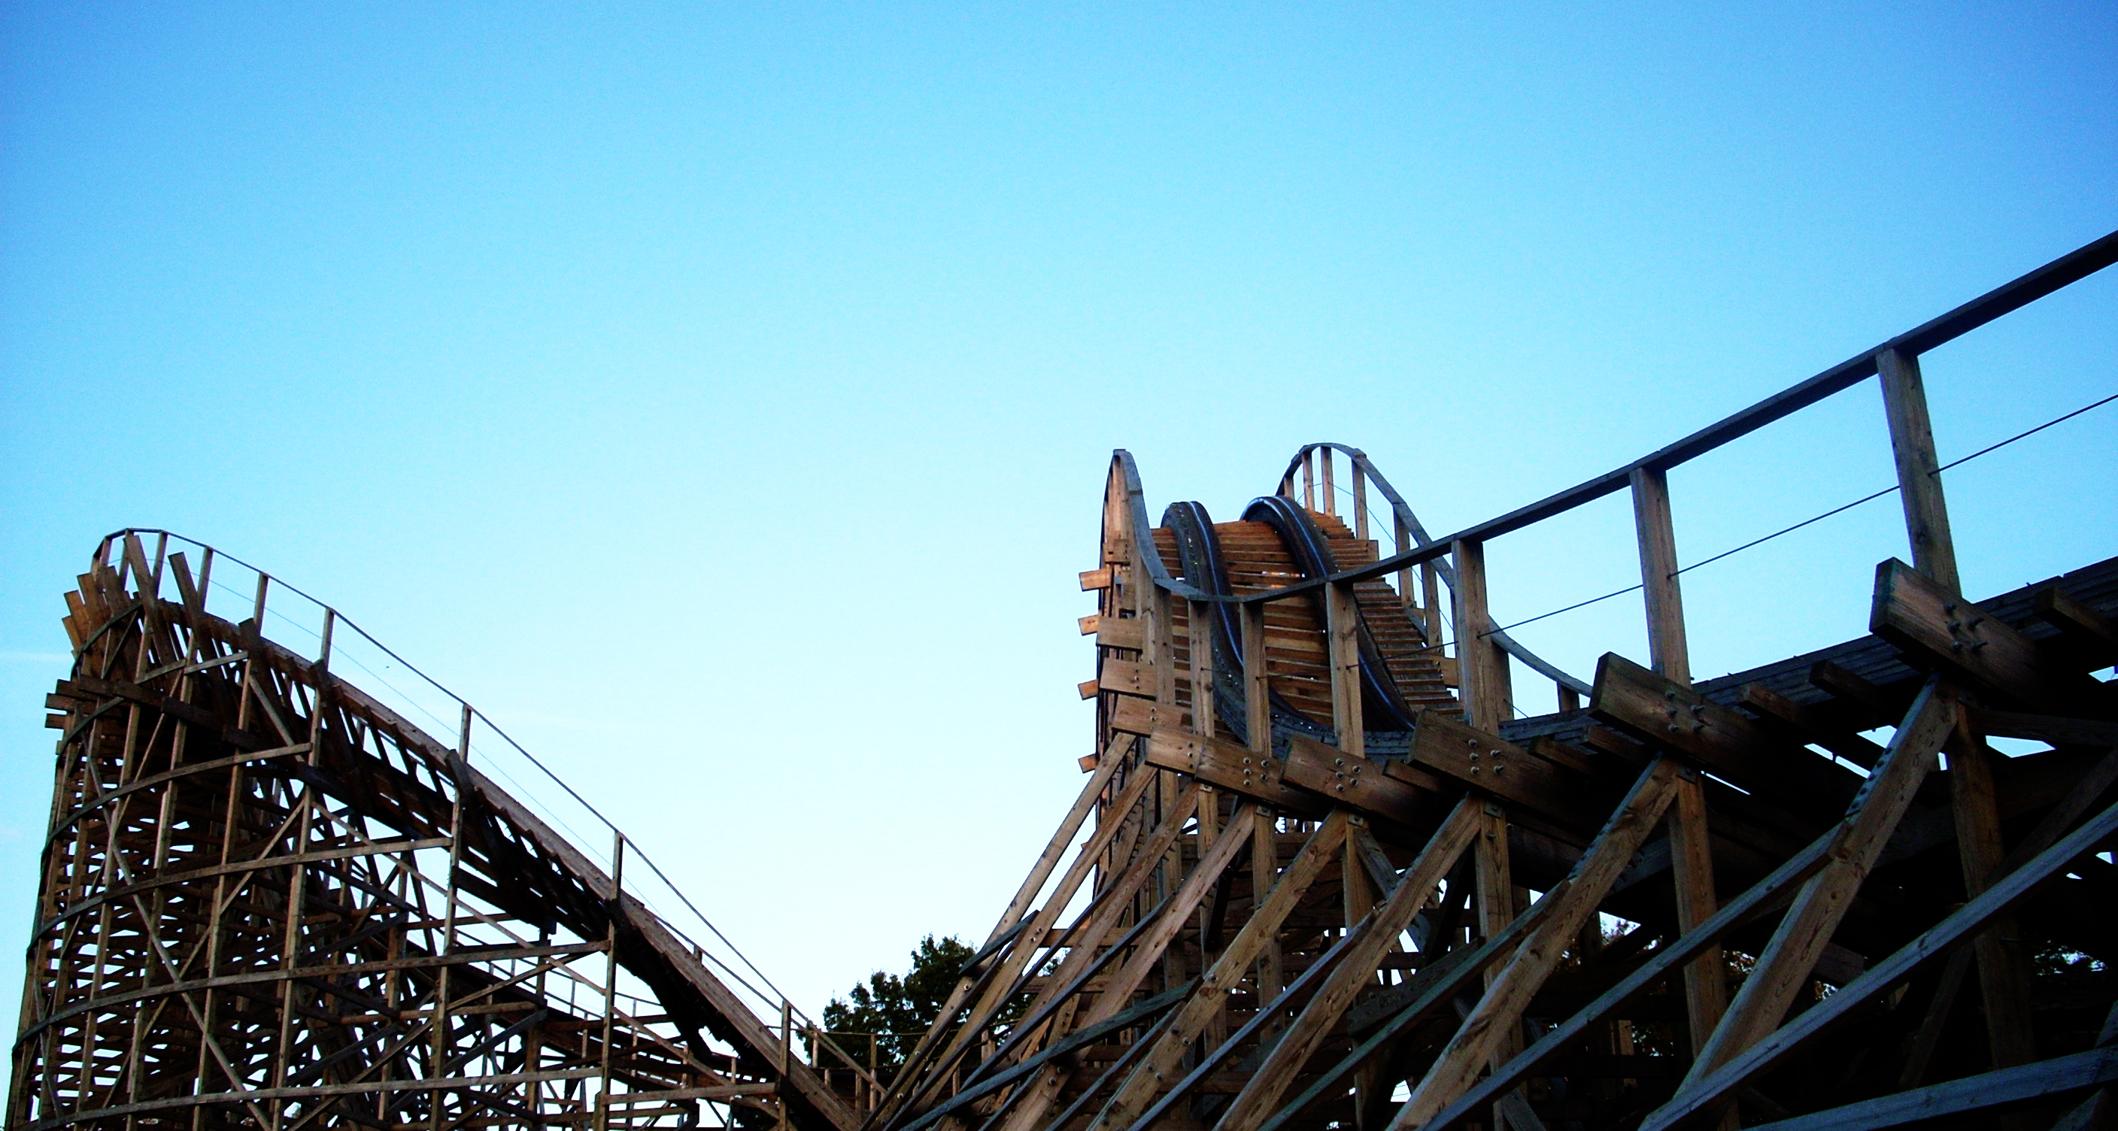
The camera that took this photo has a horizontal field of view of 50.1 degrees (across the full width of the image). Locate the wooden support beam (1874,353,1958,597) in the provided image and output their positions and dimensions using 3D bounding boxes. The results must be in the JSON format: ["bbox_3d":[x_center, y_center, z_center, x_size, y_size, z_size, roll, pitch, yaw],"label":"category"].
[{"bbox_3d":[3.522,-0.333,9.255,0.140,1.160,0.092,10,-24,-27],"label":"wooden support beam"}]

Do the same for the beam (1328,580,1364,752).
[{"bbox_3d":[1.685,0.656,13.280,0.140,1.160,0.092,5,-22,-15],"label":"beam"}]

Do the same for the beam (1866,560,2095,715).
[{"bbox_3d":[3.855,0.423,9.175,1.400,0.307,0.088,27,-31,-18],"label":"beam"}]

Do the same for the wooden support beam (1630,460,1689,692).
[{"bbox_3d":[2.890,0.102,10.852,0.140,1.160,0.092,8,-23,-20],"label":"wooden support beam"}]

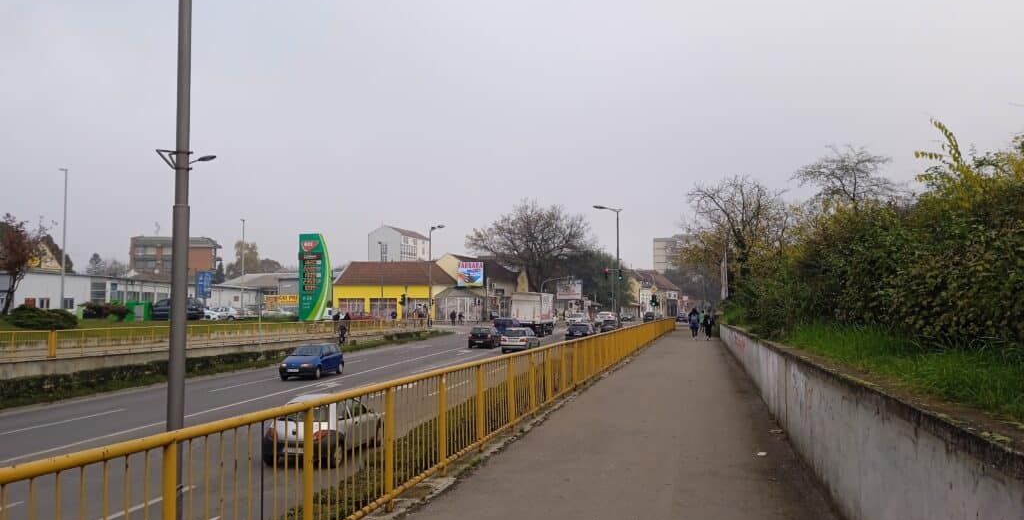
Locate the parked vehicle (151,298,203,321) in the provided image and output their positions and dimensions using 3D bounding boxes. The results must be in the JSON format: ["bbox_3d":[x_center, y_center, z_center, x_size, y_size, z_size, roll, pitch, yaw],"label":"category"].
[{"bbox_3d":[-26.446,3.884,65.000,4.450,1.650,1.800,-1,-3,12],"label":"parked vehicle"}]

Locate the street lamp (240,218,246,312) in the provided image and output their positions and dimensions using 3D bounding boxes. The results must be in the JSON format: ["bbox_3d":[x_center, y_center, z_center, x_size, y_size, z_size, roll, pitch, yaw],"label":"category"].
[{"bbox_3d":[-25.933,0.773,80.000,0.550,9.700,0.300,-1,-3,12],"label":"street lamp"}]

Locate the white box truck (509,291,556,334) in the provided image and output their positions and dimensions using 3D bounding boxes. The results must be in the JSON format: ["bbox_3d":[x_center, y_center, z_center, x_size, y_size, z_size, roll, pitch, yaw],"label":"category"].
[{"bbox_3d":[2.050,4.785,73.044,2.450,3.650,7.000,-1,-4,13],"label":"white box truck"}]

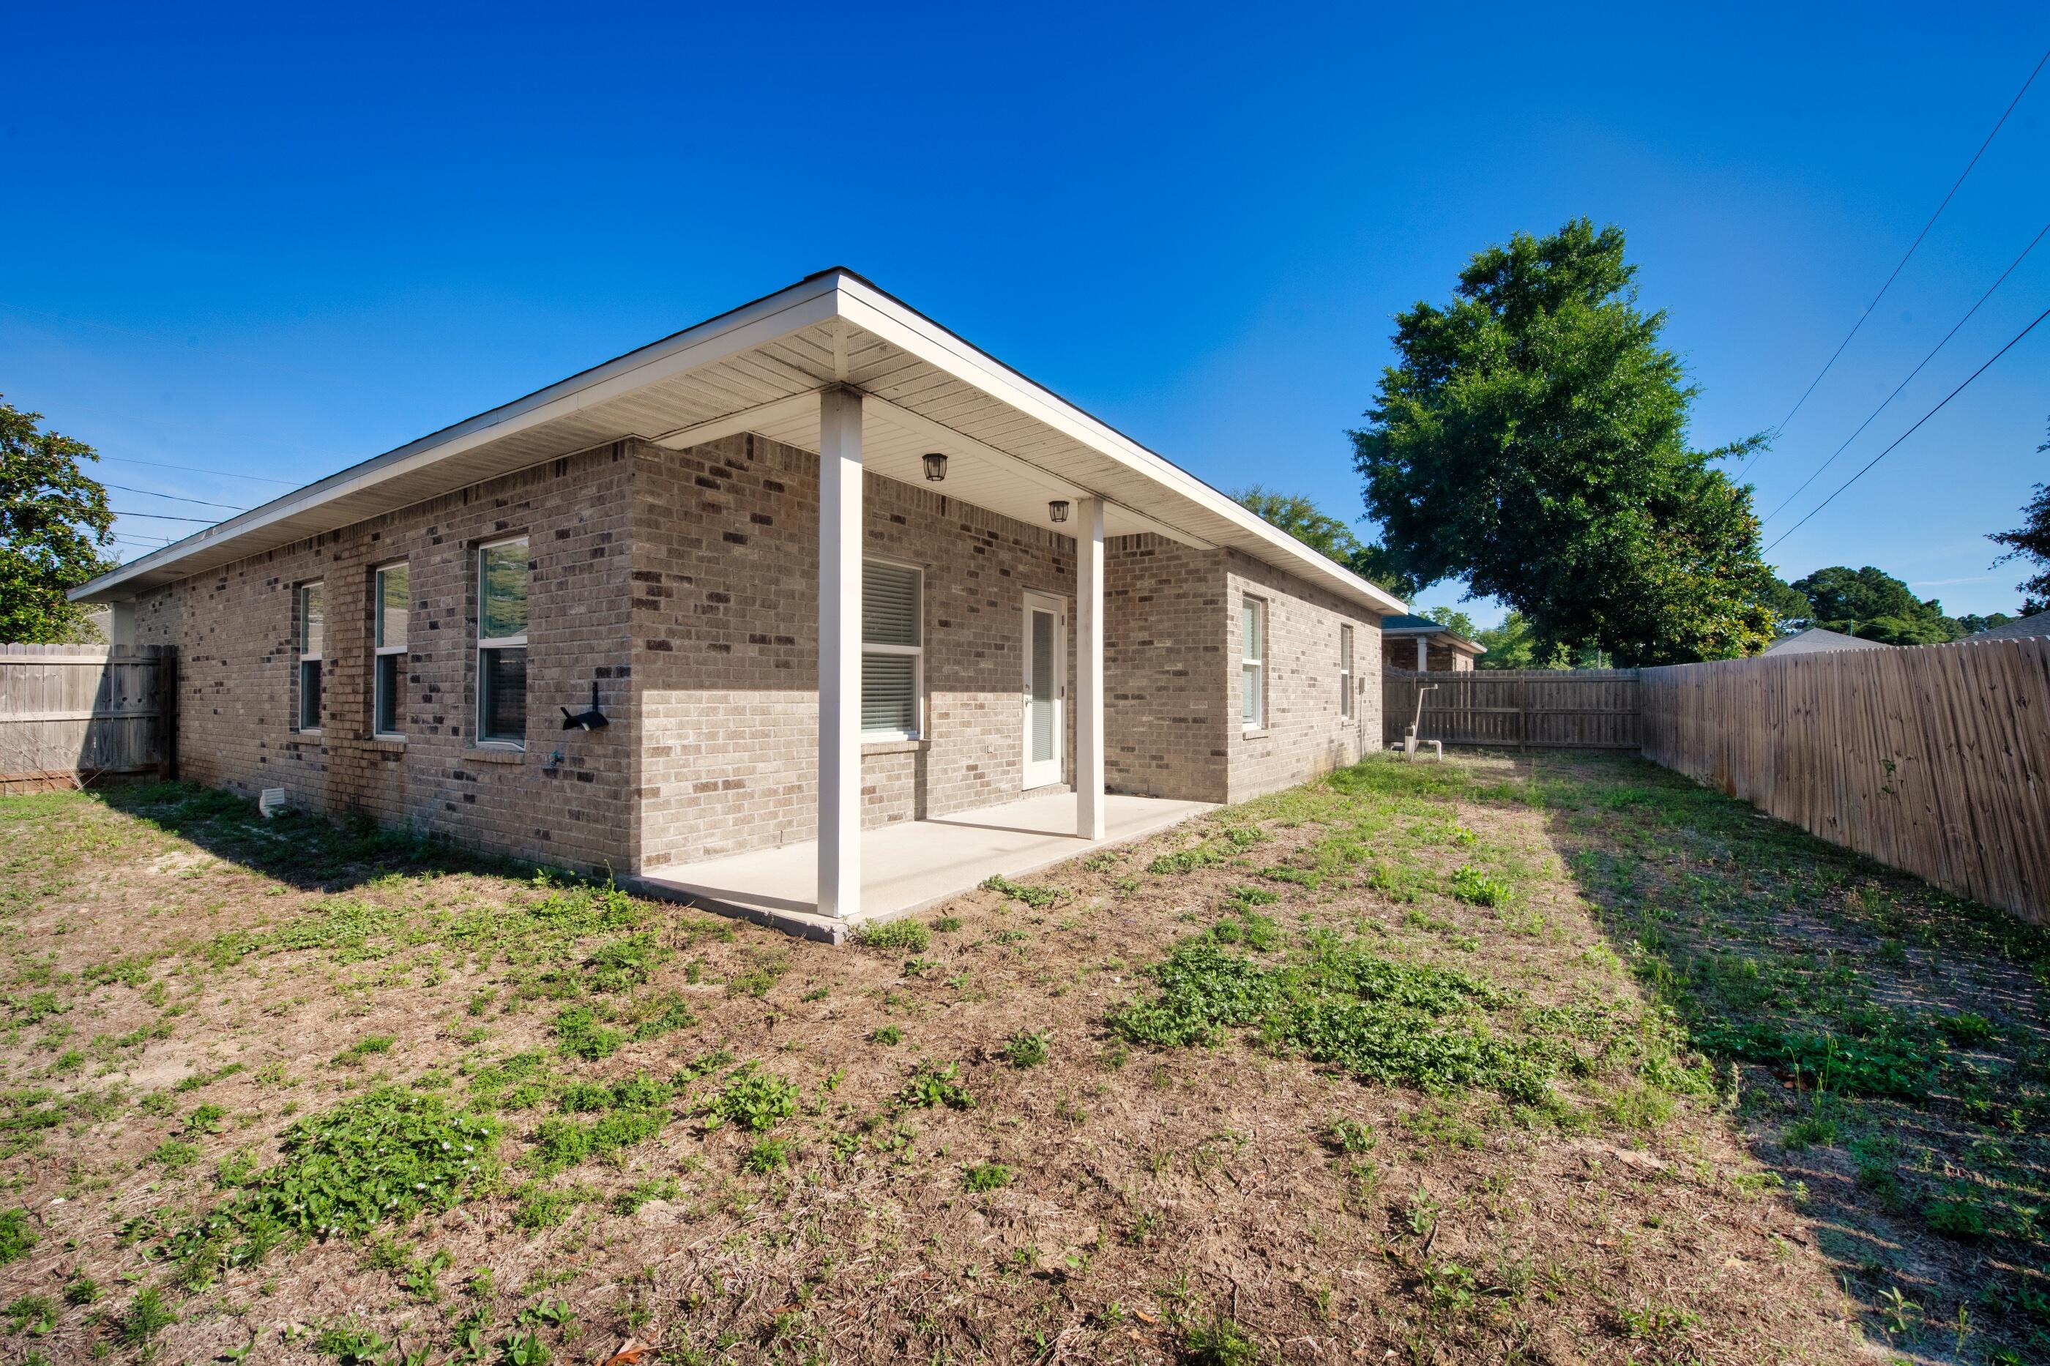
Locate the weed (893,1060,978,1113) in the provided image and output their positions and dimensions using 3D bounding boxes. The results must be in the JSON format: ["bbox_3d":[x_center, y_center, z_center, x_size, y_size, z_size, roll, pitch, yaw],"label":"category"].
[{"bbox_3d":[-0.278,1.247,2.473,0.251,0.101,0.239,0,-1,-6],"label":"weed"}]

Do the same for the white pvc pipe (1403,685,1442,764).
[{"bbox_3d":[6.787,0.676,13.593,0.616,1.325,0.250,0,-1,27],"label":"white pvc pipe"}]

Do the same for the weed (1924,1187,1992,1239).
[{"bbox_3d":[2.399,1.364,2.052,0.129,0.091,0.117,1,-1,-41],"label":"weed"}]

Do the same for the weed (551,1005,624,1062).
[{"bbox_3d":[-1.523,1.216,2.777,0.233,0.129,0.256,0,-1,-29],"label":"weed"}]

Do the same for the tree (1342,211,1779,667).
[{"bbox_3d":[16.528,-6.151,24.570,10.870,15.611,10.544,0,-1,34],"label":"tree"}]

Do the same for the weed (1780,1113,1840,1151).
[{"bbox_3d":[2.374,1.358,2.411,0.130,0.078,0.110,-1,-1,44],"label":"weed"}]

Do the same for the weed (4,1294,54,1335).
[{"bbox_3d":[-2.056,1.304,1.646,0.067,0.045,0.067,0,-1,39],"label":"weed"}]

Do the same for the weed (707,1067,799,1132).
[{"bbox_3d":[-0.802,1.230,2.355,0.258,0.142,0.245,0,-1,-19],"label":"weed"}]

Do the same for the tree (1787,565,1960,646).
[{"bbox_3d":[66.074,-3.526,62.043,9.000,11.424,9.400,1,-1,-43],"label":"tree"}]

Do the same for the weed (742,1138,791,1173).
[{"bbox_3d":[-0.696,1.272,2.148,0.128,0.046,0.115,0,-1,-18],"label":"weed"}]

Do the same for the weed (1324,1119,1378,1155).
[{"bbox_3d":[0.941,1.309,2.304,0.139,0.064,0.132,0,-1,22],"label":"weed"}]

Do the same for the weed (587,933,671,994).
[{"bbox_3d":[-1.671,1.175,3.361,0.313,0.202,0.407,0,-1,-26],"label":"weed"}]

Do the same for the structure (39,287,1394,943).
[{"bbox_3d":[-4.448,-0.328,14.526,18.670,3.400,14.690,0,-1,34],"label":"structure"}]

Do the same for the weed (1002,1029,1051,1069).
[{"bbox_3d":[0.005,1.240,2.704,0.175,0.103,0.158,0,-1,0],"label":"weed"}]

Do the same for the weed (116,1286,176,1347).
[{"bbox_3d":[-1.776,1.282,1.613,0.078,0.082,0.086,0,-1,43],"label":"weed"}]

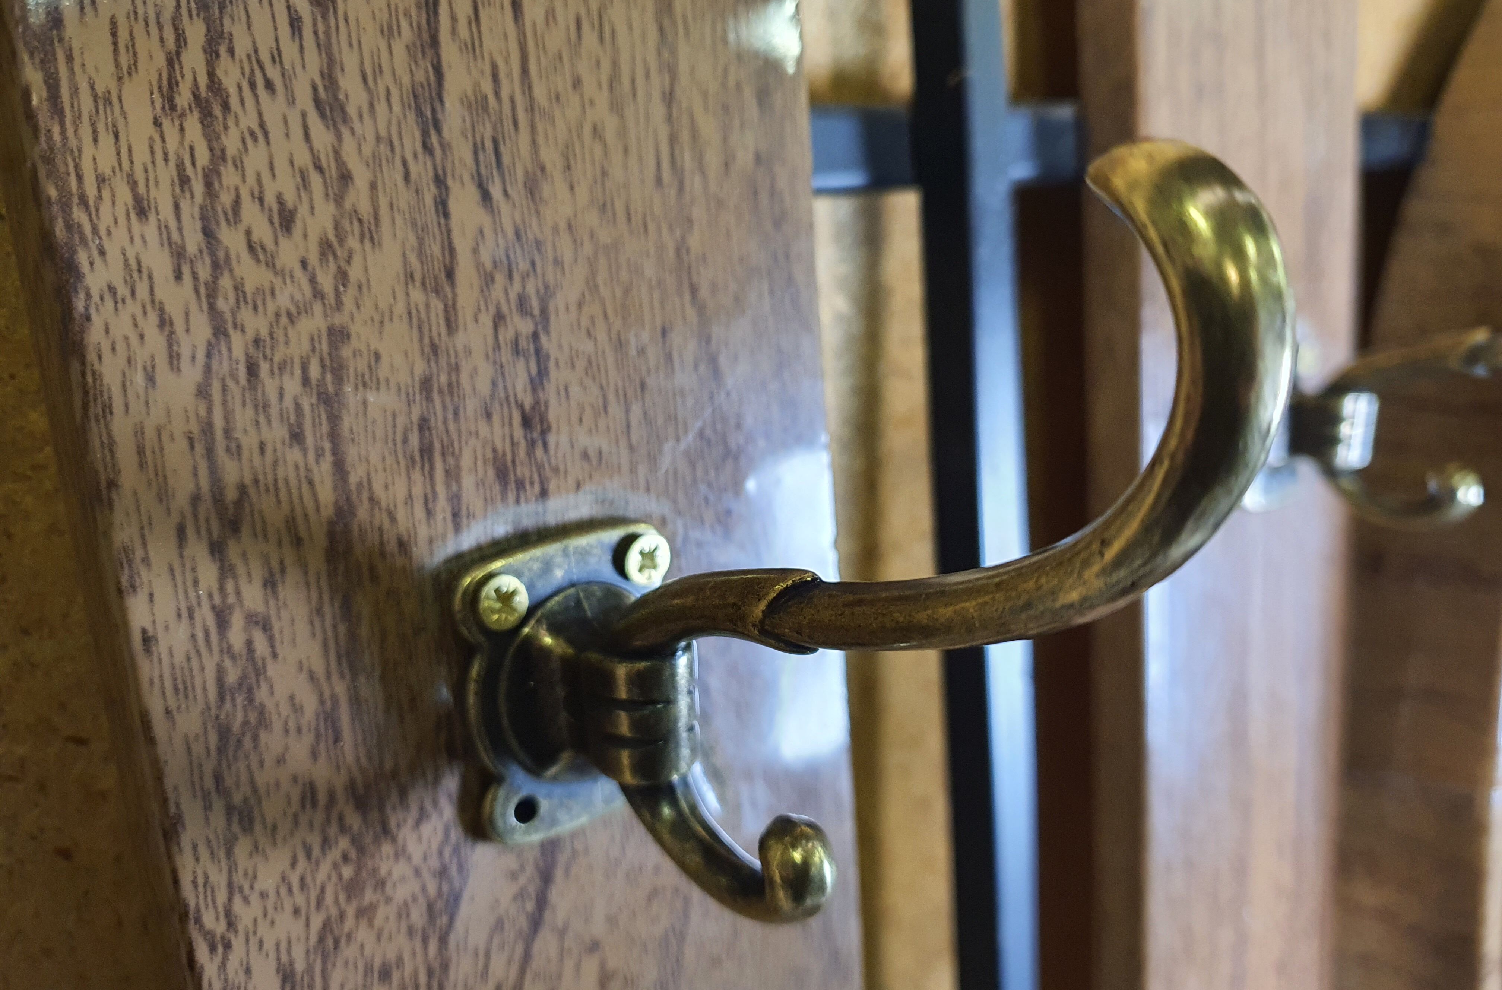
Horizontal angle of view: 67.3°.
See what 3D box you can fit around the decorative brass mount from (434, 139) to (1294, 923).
[{"bbox_3d":[0.005,0.011,0.122,0.035,0.084,0.101,-14,14,-40],"label":"decorative brass mount"}]

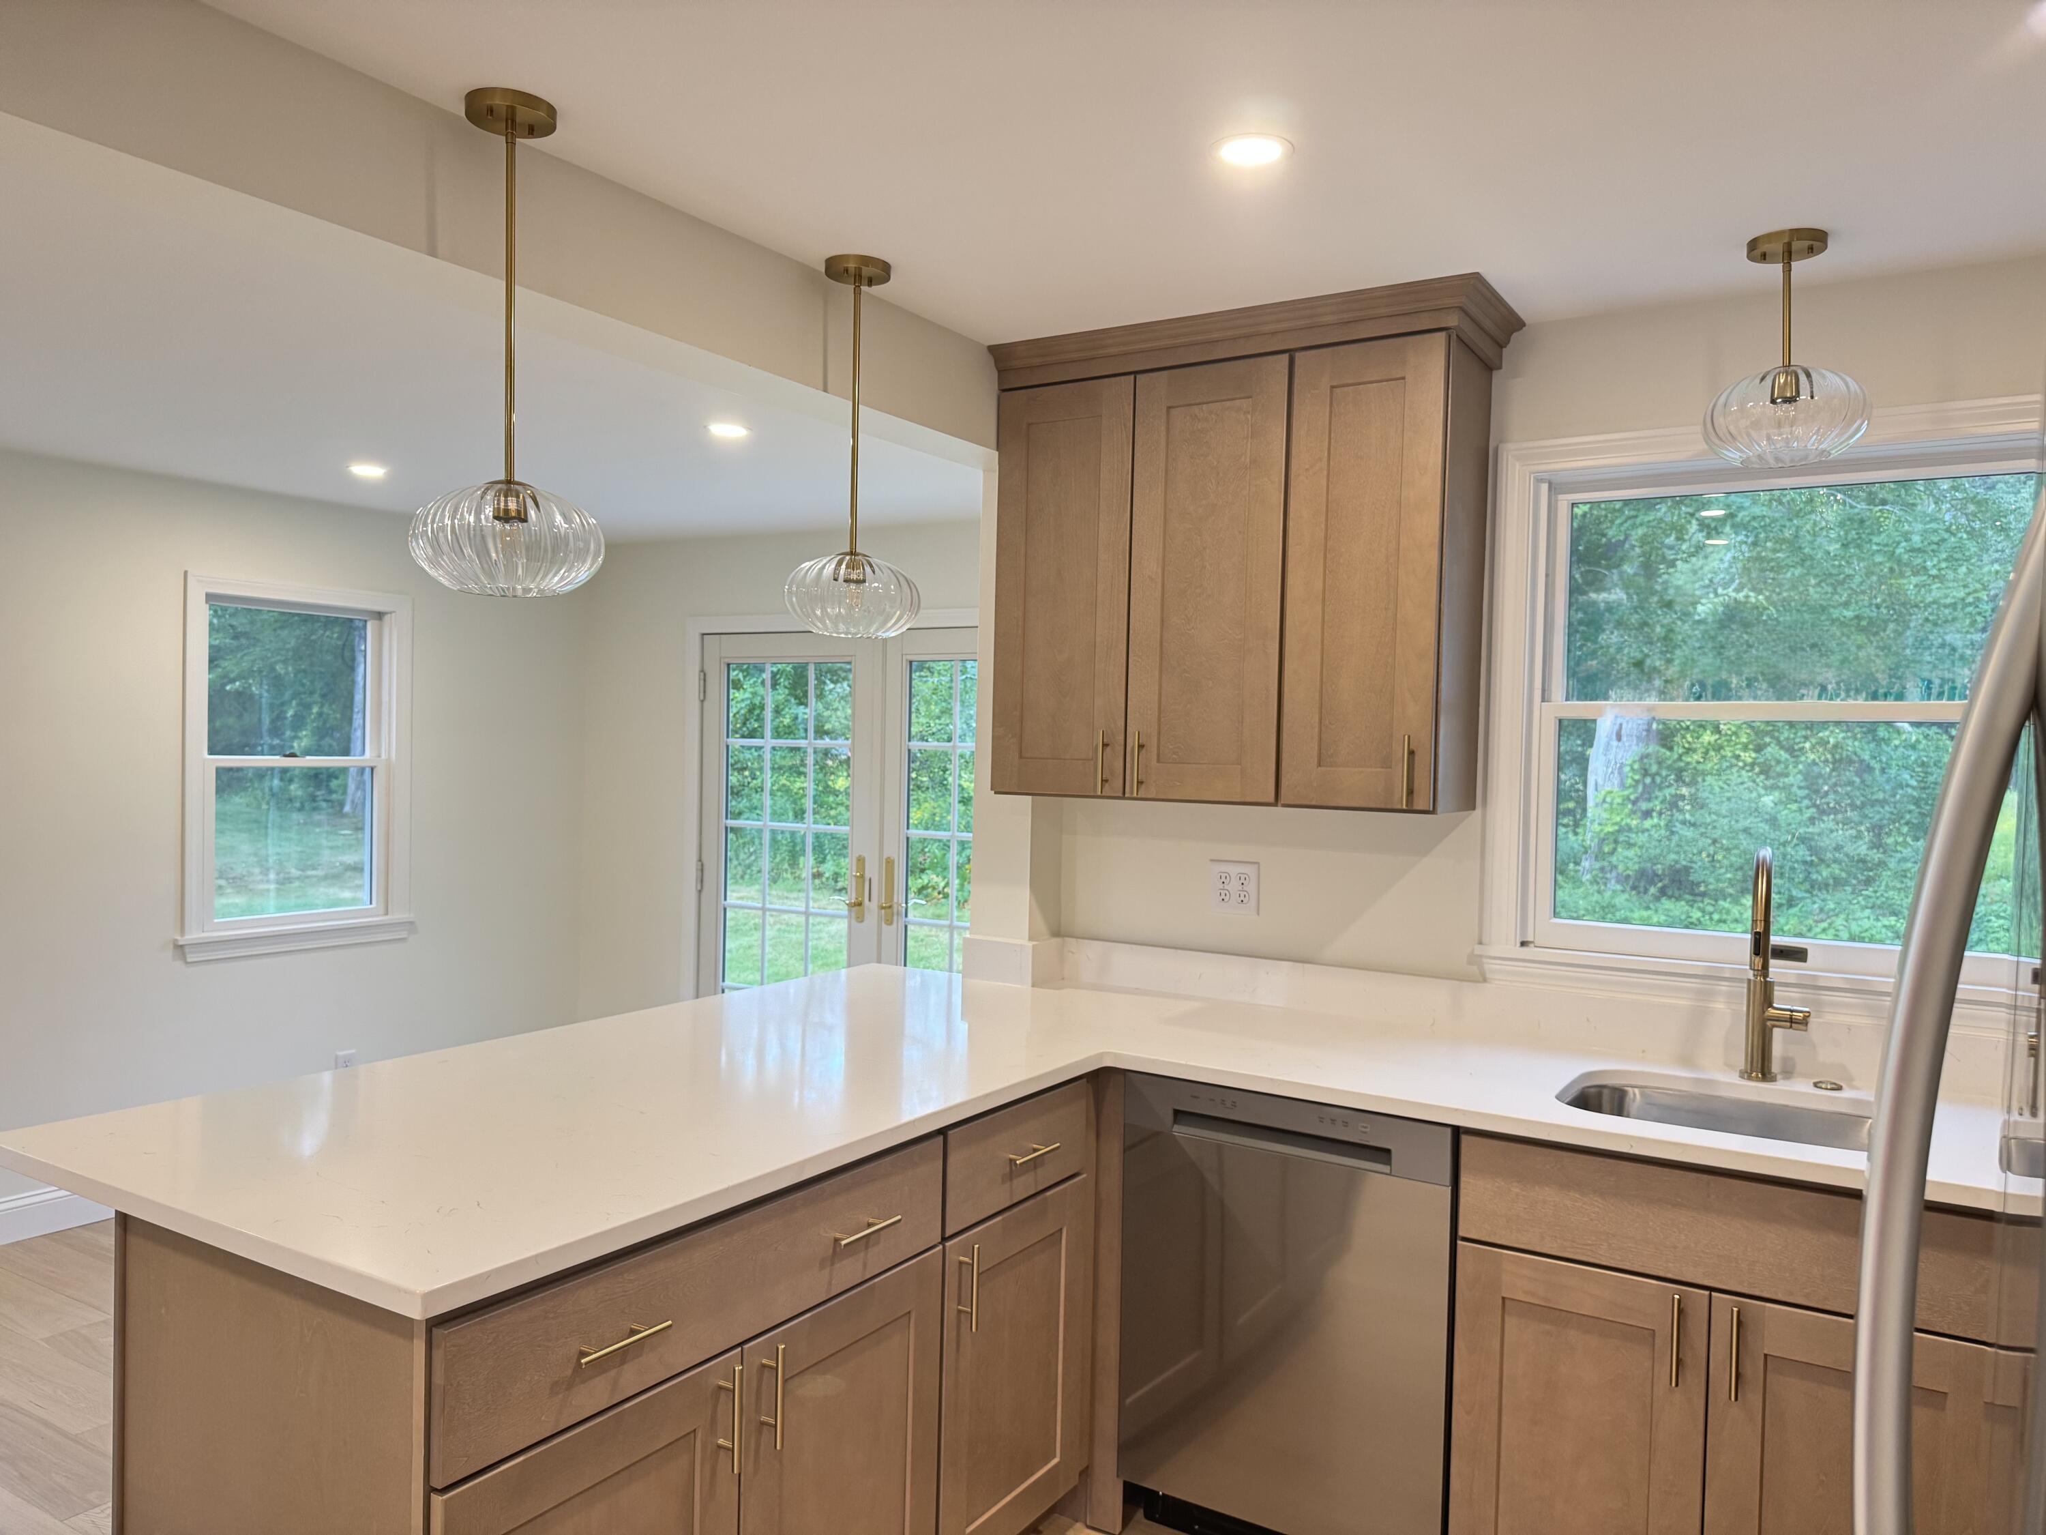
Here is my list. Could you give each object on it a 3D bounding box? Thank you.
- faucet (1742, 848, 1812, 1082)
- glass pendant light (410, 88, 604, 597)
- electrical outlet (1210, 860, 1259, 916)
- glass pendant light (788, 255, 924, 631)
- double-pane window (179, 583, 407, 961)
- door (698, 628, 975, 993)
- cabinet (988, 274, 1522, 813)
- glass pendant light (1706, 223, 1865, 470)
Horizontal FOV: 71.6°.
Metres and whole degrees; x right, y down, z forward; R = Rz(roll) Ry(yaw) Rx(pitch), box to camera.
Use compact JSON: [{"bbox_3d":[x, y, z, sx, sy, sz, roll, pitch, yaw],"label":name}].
[{"bbox_3d":[1.303,0.350,2.462,0.110,0.420,0.250,2,1,30],"label":"faucet"},{"bbox_3d":[-0.719,-0.583,1.986,0.253,0.674,0.253,2,1,32],"label":"glass pendant light"},{"bbox_3d":[0.479,0.273,3.221,0.119,0.118,0.010,2,1,32],"label":"electrical outlet"},{"bbox_3d":[-0.309,-0.584,2.616,0.250,0.679,0.250,1,1,0],"label":"glass pendant light"},{"bbox_3d":[-2.574,0.002,5.073,0.100,1.296,0.850,2,1,32],"label":"double-pane window"},{"bbox_3d":[-0.544,0.470,5.421,1.833,1.990,0.070,2,1,30],"label":"door"},{"bbox_3d":[0.460,-0.419,3.017,1.063,0.989,0.368,2,1,32],"label":"cabinet"},{"bbox_3d":[1.282,-0.701,2.387,0.250,0.366,0.250,2,1,32],"label":"glass pendant light"}]

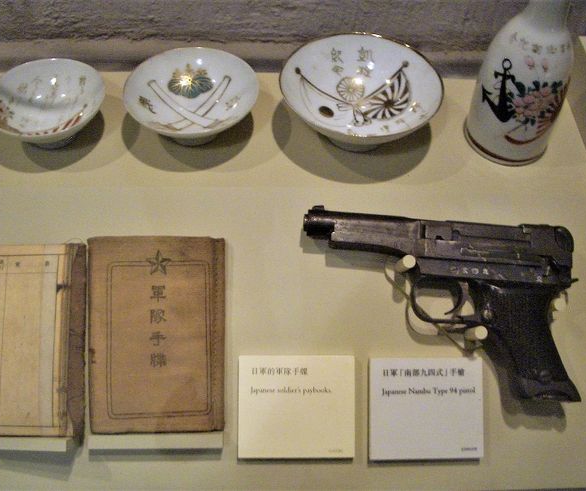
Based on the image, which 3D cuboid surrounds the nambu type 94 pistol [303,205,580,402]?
[{"bbox_3d":[0.102,0.039,0.448,0.195,0.030,0.117,5,83,-1],"label":"nambu type 94 pistol"}]

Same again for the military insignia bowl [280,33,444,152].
[{"bbox_3d":[0.049,-0.104,0.495,0.117,0.045,0.117,0,52,-1],"label":"military insignia bowl"}]

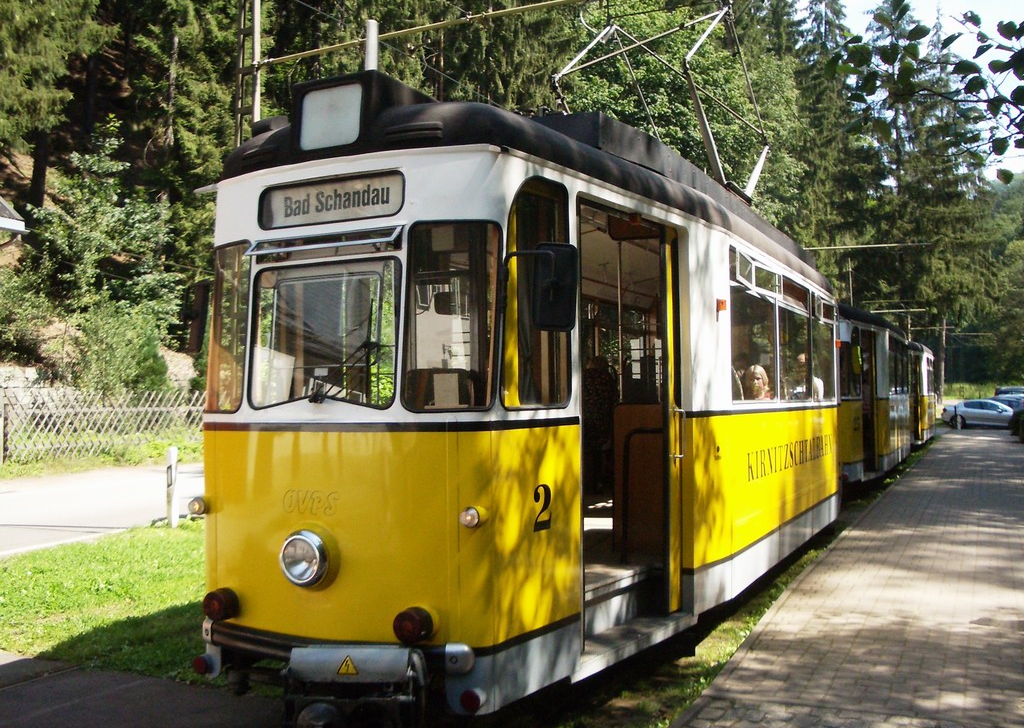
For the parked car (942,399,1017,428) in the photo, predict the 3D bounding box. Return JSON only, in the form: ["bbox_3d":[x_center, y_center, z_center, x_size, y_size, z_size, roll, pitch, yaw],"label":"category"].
[{"bbox_3d":[23.850,2.500,51.400,4.650,1.450,1.820,-2,-2,25],"label":"parked car"}]

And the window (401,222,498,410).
[{"bbox_3d":[-0.260,-0.201,4.398,0.405,0.794,0.050,-1,-5,0],"label":"window"}]

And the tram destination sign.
[{"bbox_3d":[-0.816,-0.737,4.676,0.761,0.194,0.060,-2,-5,25],"label":"tram destination sign"}]

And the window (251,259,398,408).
[{"bbox_3d":[-0.838,-0.130,4.590,0.765,0.648,0.050,-2,-6,25],"label":"window"}]

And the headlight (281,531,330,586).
[{"bbox_3d":[-0.890,0.830,4.418,0.240,0.240,0.090,-2,-2,25],"label":"headlight"}]

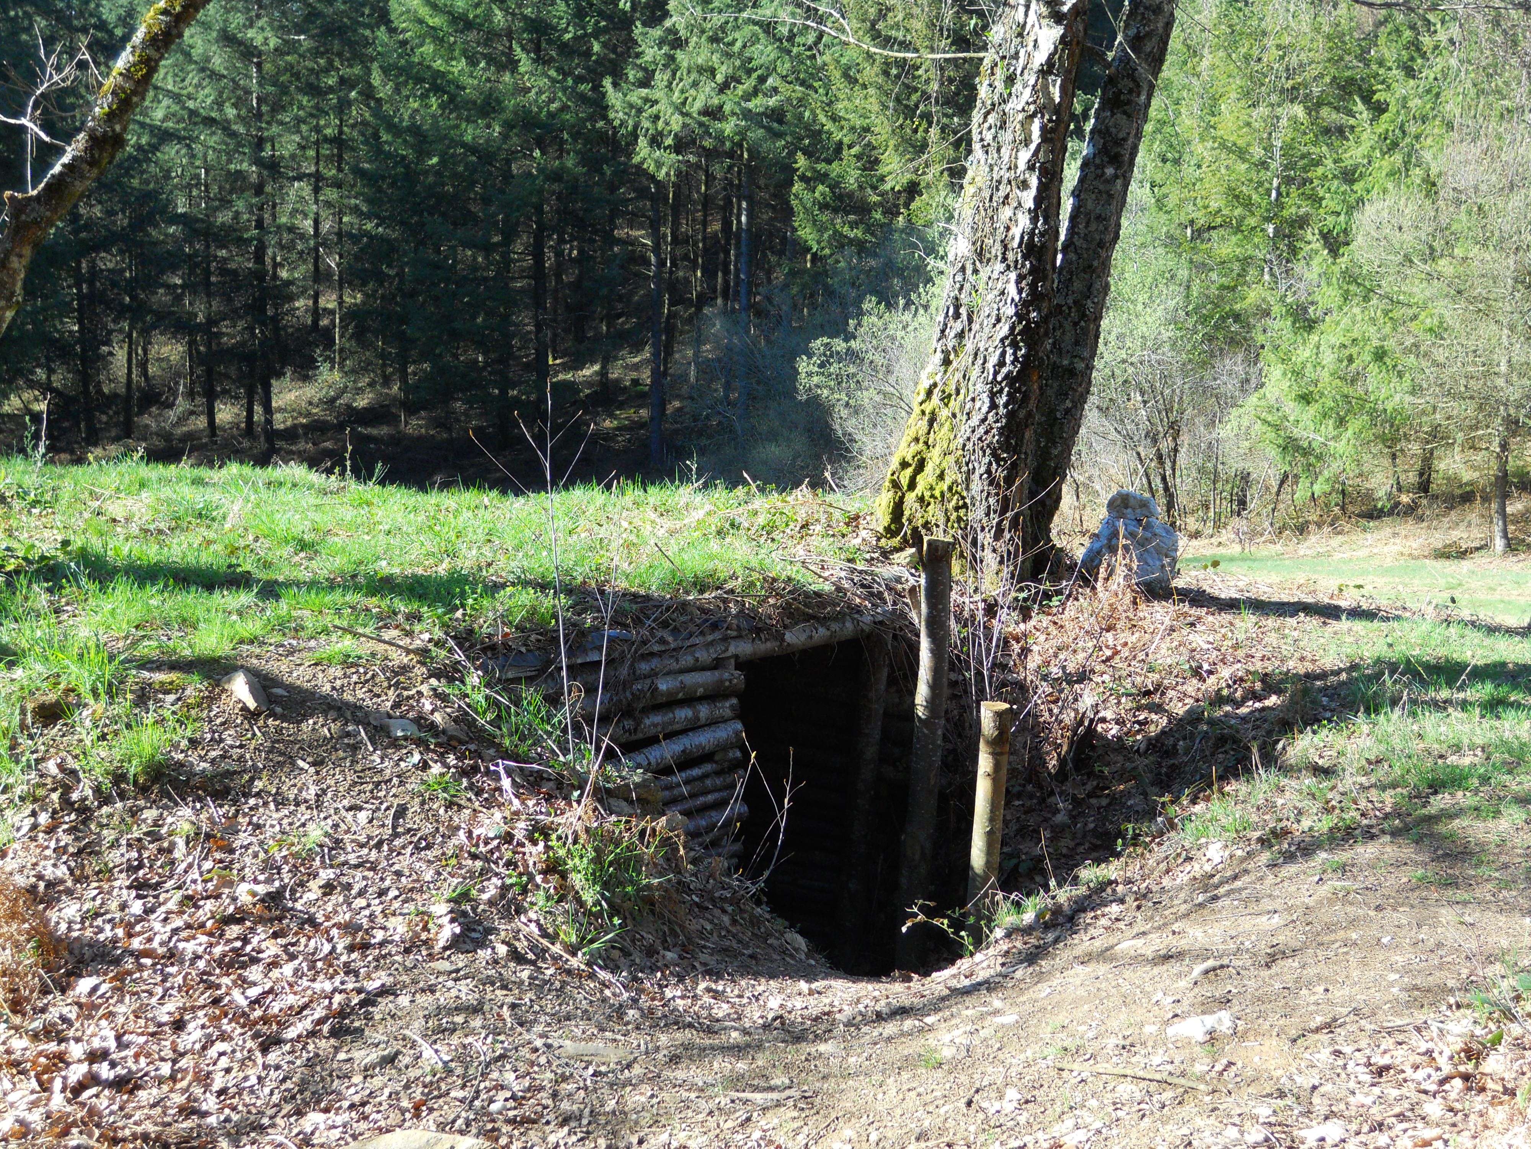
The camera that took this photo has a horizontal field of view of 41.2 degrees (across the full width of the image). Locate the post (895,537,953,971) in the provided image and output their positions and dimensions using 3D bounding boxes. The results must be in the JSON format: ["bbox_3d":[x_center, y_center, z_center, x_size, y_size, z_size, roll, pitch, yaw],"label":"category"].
[{"bbox_3d":[0.561,0.657,7.150,0.105,1.567,0.105,3,5,0],"label":"post"}]

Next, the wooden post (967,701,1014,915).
[{"bbox_3d":[0.748,0.856,6.900,0.105,0.842,0.105,4,5,0],"label":"wooden post"}]

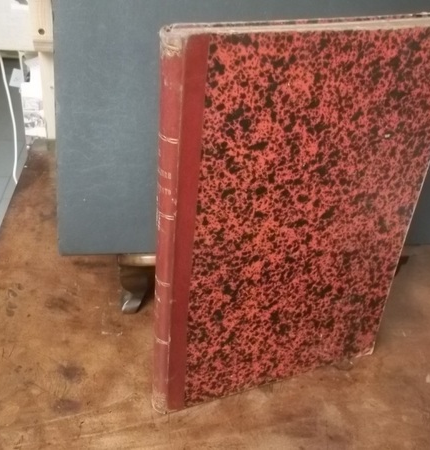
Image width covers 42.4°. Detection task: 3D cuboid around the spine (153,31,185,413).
[{"bbox_3d":[-0.040,0.025,0.438,0.014,0.350,0.027,-10,35,-21],"label":"spine"}]

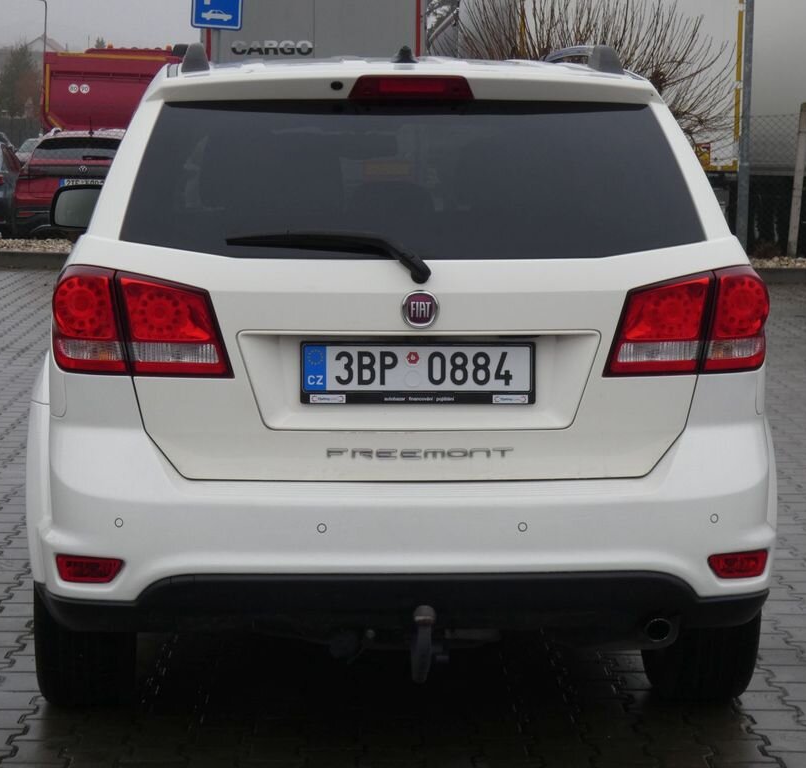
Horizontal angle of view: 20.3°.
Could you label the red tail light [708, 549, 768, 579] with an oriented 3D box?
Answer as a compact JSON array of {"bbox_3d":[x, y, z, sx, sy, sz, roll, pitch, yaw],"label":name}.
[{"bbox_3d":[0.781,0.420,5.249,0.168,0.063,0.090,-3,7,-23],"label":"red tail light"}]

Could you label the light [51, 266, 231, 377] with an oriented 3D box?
[{"bbox_3d":[-0.594,-0.147,5.136,0.415,0.255,0.190,1,7,6],"label":"light"}]

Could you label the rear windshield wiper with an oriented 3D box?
[{"bbox_3d":[-0.168,-0.285,5.069,0.470,0.125,0.070,0,-21,-3],"label":"rear windshield wiper"}]

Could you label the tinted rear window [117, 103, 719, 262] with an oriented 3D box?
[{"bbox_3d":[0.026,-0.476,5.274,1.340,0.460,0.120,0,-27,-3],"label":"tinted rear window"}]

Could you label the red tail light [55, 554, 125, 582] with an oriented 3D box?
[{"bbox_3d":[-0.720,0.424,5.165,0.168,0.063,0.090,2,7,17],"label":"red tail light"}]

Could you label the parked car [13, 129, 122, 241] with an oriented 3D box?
[{"bbox_3d":[-3.629,-2.388,27.874,1.770,1.540,4.200,0,7,1],"label":"parked car"}]

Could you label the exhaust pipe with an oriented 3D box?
[{"bbox_3d":[0.602,0.580,5.293,0.064,0.064,0.150,0,7,-3],"label":"exhaust pipe"}]

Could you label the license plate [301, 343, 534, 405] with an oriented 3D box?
[{"bbox_3d":[0.035,-0.024,5.090,0.527,0.135,0.020,0,7,-3],"label":"license plate"}]

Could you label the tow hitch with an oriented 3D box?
[{"bbox_3d":[0.049,0.589,5.101,0.065,0.165,0.200,0,7,-3],"label":"tow hitch"}]

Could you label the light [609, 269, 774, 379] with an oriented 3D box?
[{"bbox_3d":[0.660,-0.149,5.207,0.415,0.255,0.190,-1,7,-12],"label":"light"}]

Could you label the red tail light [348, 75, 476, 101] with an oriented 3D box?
[{"bbox_3d":[0.020,-0.704,5.338,0.290,0.062,0.070,0,7,-3],"label":"red tail light"}]

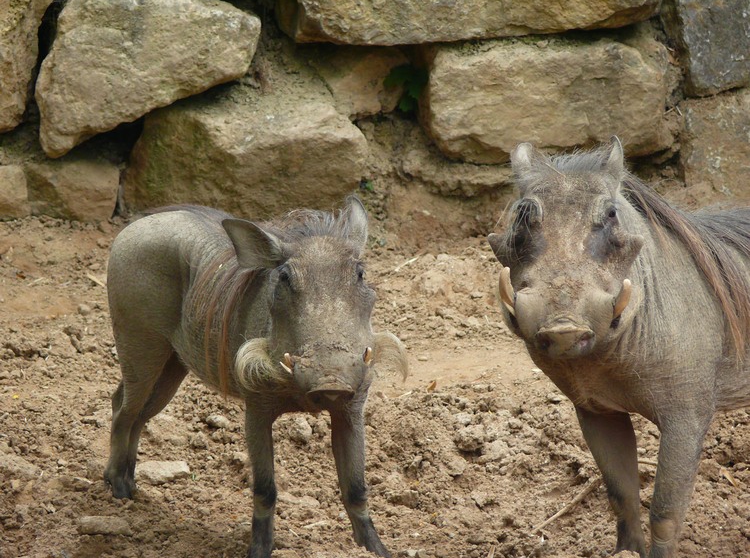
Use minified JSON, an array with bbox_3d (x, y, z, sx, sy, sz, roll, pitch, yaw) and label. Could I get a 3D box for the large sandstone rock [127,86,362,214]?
[{"bbox_3d":[-0.281,-0.273,14.757,0.534,0.276,0.320,0,12,0],"label":"large sandstone rock"}]

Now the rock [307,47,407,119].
[{"bbox_3d":[-0.048,-0.445,15.048,0.236,0.152,0.200,0,12,0],"label":"rock"}]

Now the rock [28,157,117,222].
[{"bbox_3d":[-0.665,-0.198,14.738,0.197,0.124,0.180,0,12,0],"label":"rock"}]

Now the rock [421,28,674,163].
[{"bbox_3d":[0.376,-0.402,14.837,0.548,0.278,0.280,0,12,0],"label":"rock"}]

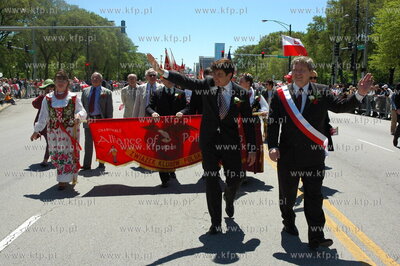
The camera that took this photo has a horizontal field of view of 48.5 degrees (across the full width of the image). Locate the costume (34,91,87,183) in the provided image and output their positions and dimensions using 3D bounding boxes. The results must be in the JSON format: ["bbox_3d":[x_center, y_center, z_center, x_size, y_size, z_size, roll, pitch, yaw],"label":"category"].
[{"bbox_3d":[-2.002,0.057,6.450,0.746,1.340,0.500,0,7,0],"label":"costume"}]

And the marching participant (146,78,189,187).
[{"bbox_3d":[-0.488,0.037,6.665,0.620,1.430,0.420,0,6,0],"label":"marching participant"}]

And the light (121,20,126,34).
[{"bbox_3d":[-6.364,-8.792,36.800,0.350,1.070,0.360,0,7,-1],"label":"light"}]

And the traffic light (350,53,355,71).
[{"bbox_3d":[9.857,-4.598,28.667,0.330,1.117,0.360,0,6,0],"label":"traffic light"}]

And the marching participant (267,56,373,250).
[{"bbox_3d":[1.151,0.158,4.314,0.980,1.770,0.600,0,6,0],"label":"marching participant"}]

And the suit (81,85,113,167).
[{"bbox_3d":[-1.800,-0.099,7.841,0.569,1.430,0.420,0,7,0],"label":"suit"}]

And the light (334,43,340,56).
[{"bbox_3d":[10.223,-6.196,33.017,0.340,1.004,0.360,0,6,0],"label":"light"}]

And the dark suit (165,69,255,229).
[{"bbox_3d":[0.118,0.160,4.649,0.925,1.570,0.580,1,7,7],"label":"dark suit"}]

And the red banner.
[{"bbox_3d":[-0.462,0.165,6.508,2.320,0.800,0.080,0,6,3],"label":"red banner"}]

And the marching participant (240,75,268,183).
[{"bbox_3d":[0.798,-0.079,6.887,0.506,1.670,0.480,1,7,11],"label":"marching participant"}]

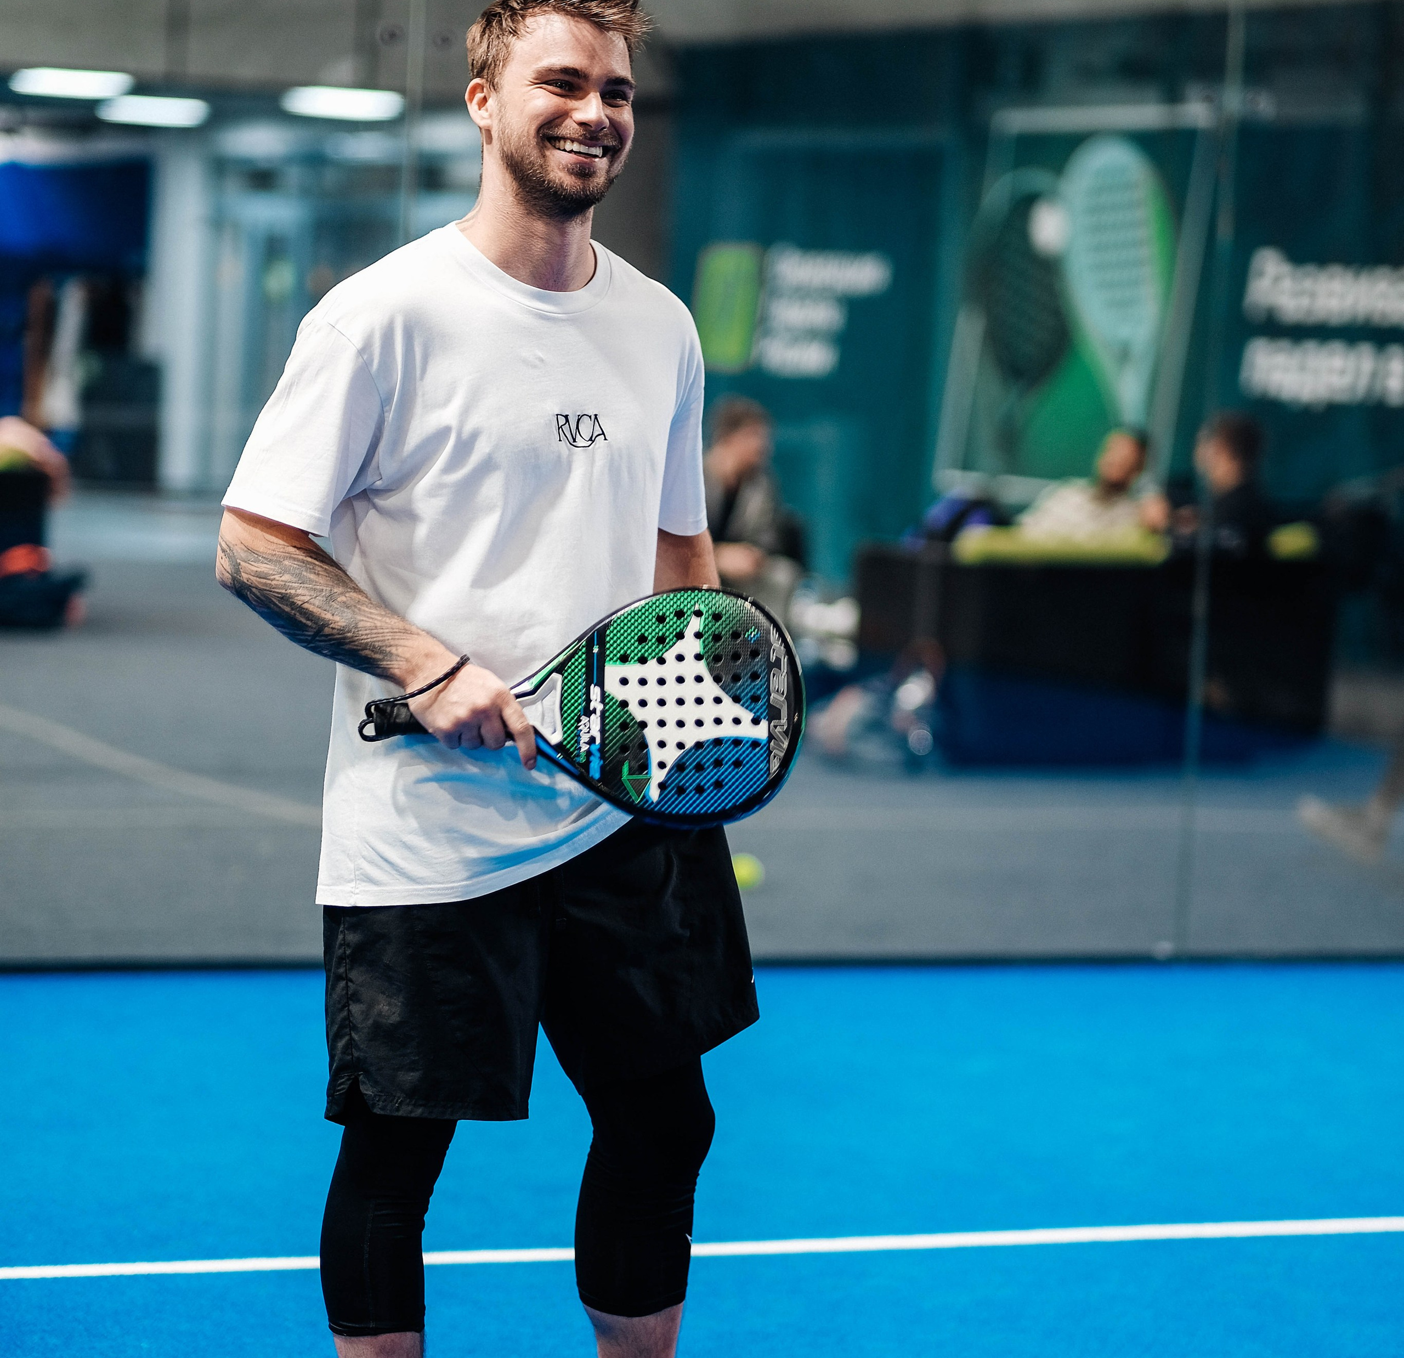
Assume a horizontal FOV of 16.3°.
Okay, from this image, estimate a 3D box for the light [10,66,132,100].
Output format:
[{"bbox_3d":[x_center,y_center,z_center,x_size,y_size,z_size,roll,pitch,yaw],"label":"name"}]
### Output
[{"bbox_3d":[-3.875,-3.700,30.271,0.620,0.090,0.600,1,4,-22],"label":"light"}]

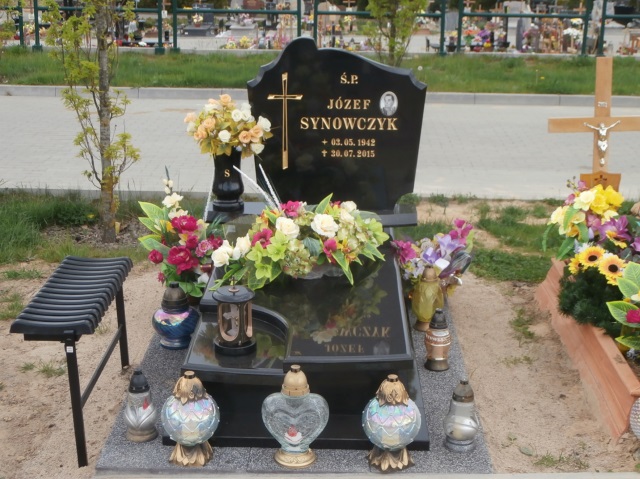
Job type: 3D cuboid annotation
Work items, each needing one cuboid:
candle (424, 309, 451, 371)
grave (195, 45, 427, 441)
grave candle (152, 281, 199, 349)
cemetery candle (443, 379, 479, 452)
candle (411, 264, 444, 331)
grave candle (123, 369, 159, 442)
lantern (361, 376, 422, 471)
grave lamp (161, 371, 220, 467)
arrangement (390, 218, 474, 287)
[{"bbox_3d":[0.426,0.357,3.811,0.094,0.225,0.094,1,17,1],"label":"candle"},{"bbox_3d":[-0.052,-0.126,3.921,0.880,1.080,1.730,1,17,1],"label":"grave"},{"bbox_3d":[-0.547,0.280,4.018,0.183,0.245,0.183,1,17,1],"label":"grave candle"},{"bbox_3d":[0.435,0.535,3.245,0.111,0.216,0.111,1,17,1],"label":"cemetery candle"},{"bbox_3d":[0.428,0.228,4.174,0.127,0.258,0.127,1,17,1],"label":"candle"},{"bbox_3d":[-0.552,0.512,3.298,0.106,0.223,0.106,1,17,1],"label":"grave candle"},{"bbox_3d":[0.216,0.533,3.141,0.176,0.279,0.176,1,17,1],"label":"lantern"},{"bbox_3d":[-0.385,0.526,3.164,0.177,0.276,0.177,1,17,1],"label":"grave lamp"},{"bbox_3d":[0.474,0.076,4.479,0.350,0.340,0.280,1,17,1],"label":"arrangement"}]

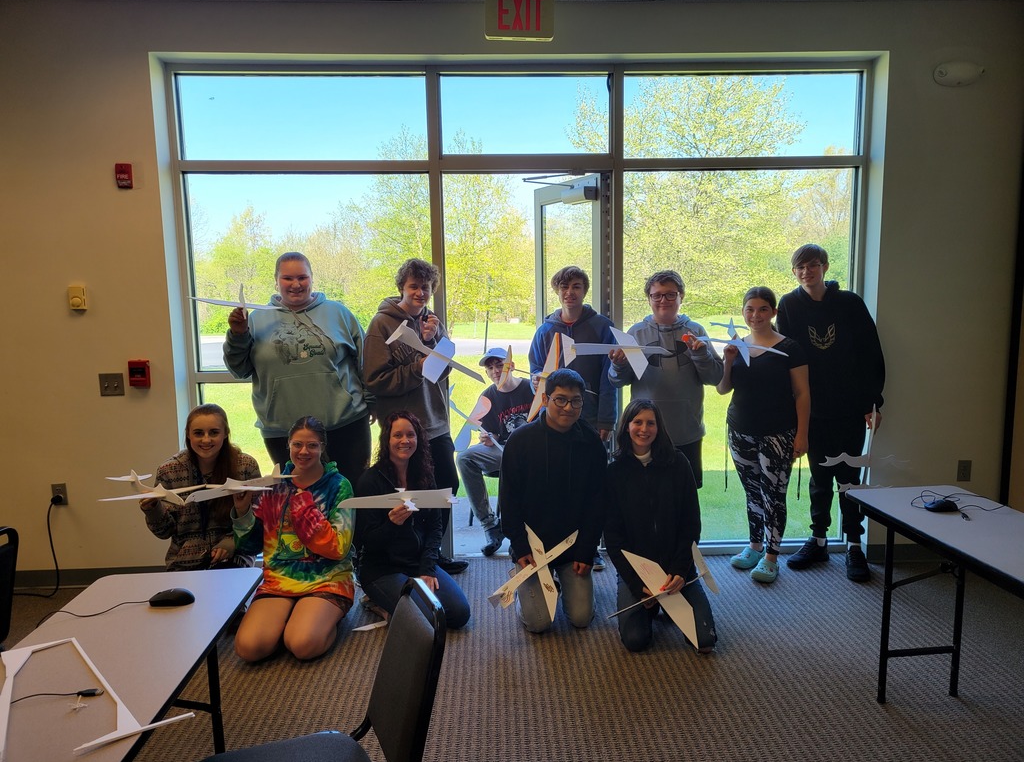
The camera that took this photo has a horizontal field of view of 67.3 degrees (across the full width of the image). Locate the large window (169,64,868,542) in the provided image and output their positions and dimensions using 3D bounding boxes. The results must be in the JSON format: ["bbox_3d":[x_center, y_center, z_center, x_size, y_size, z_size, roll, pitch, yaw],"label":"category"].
[{"bbox_3d":[0.090,-0.338,4.198,3.670,2.640,0.140,-1,7,-3],"label":"large window"}]

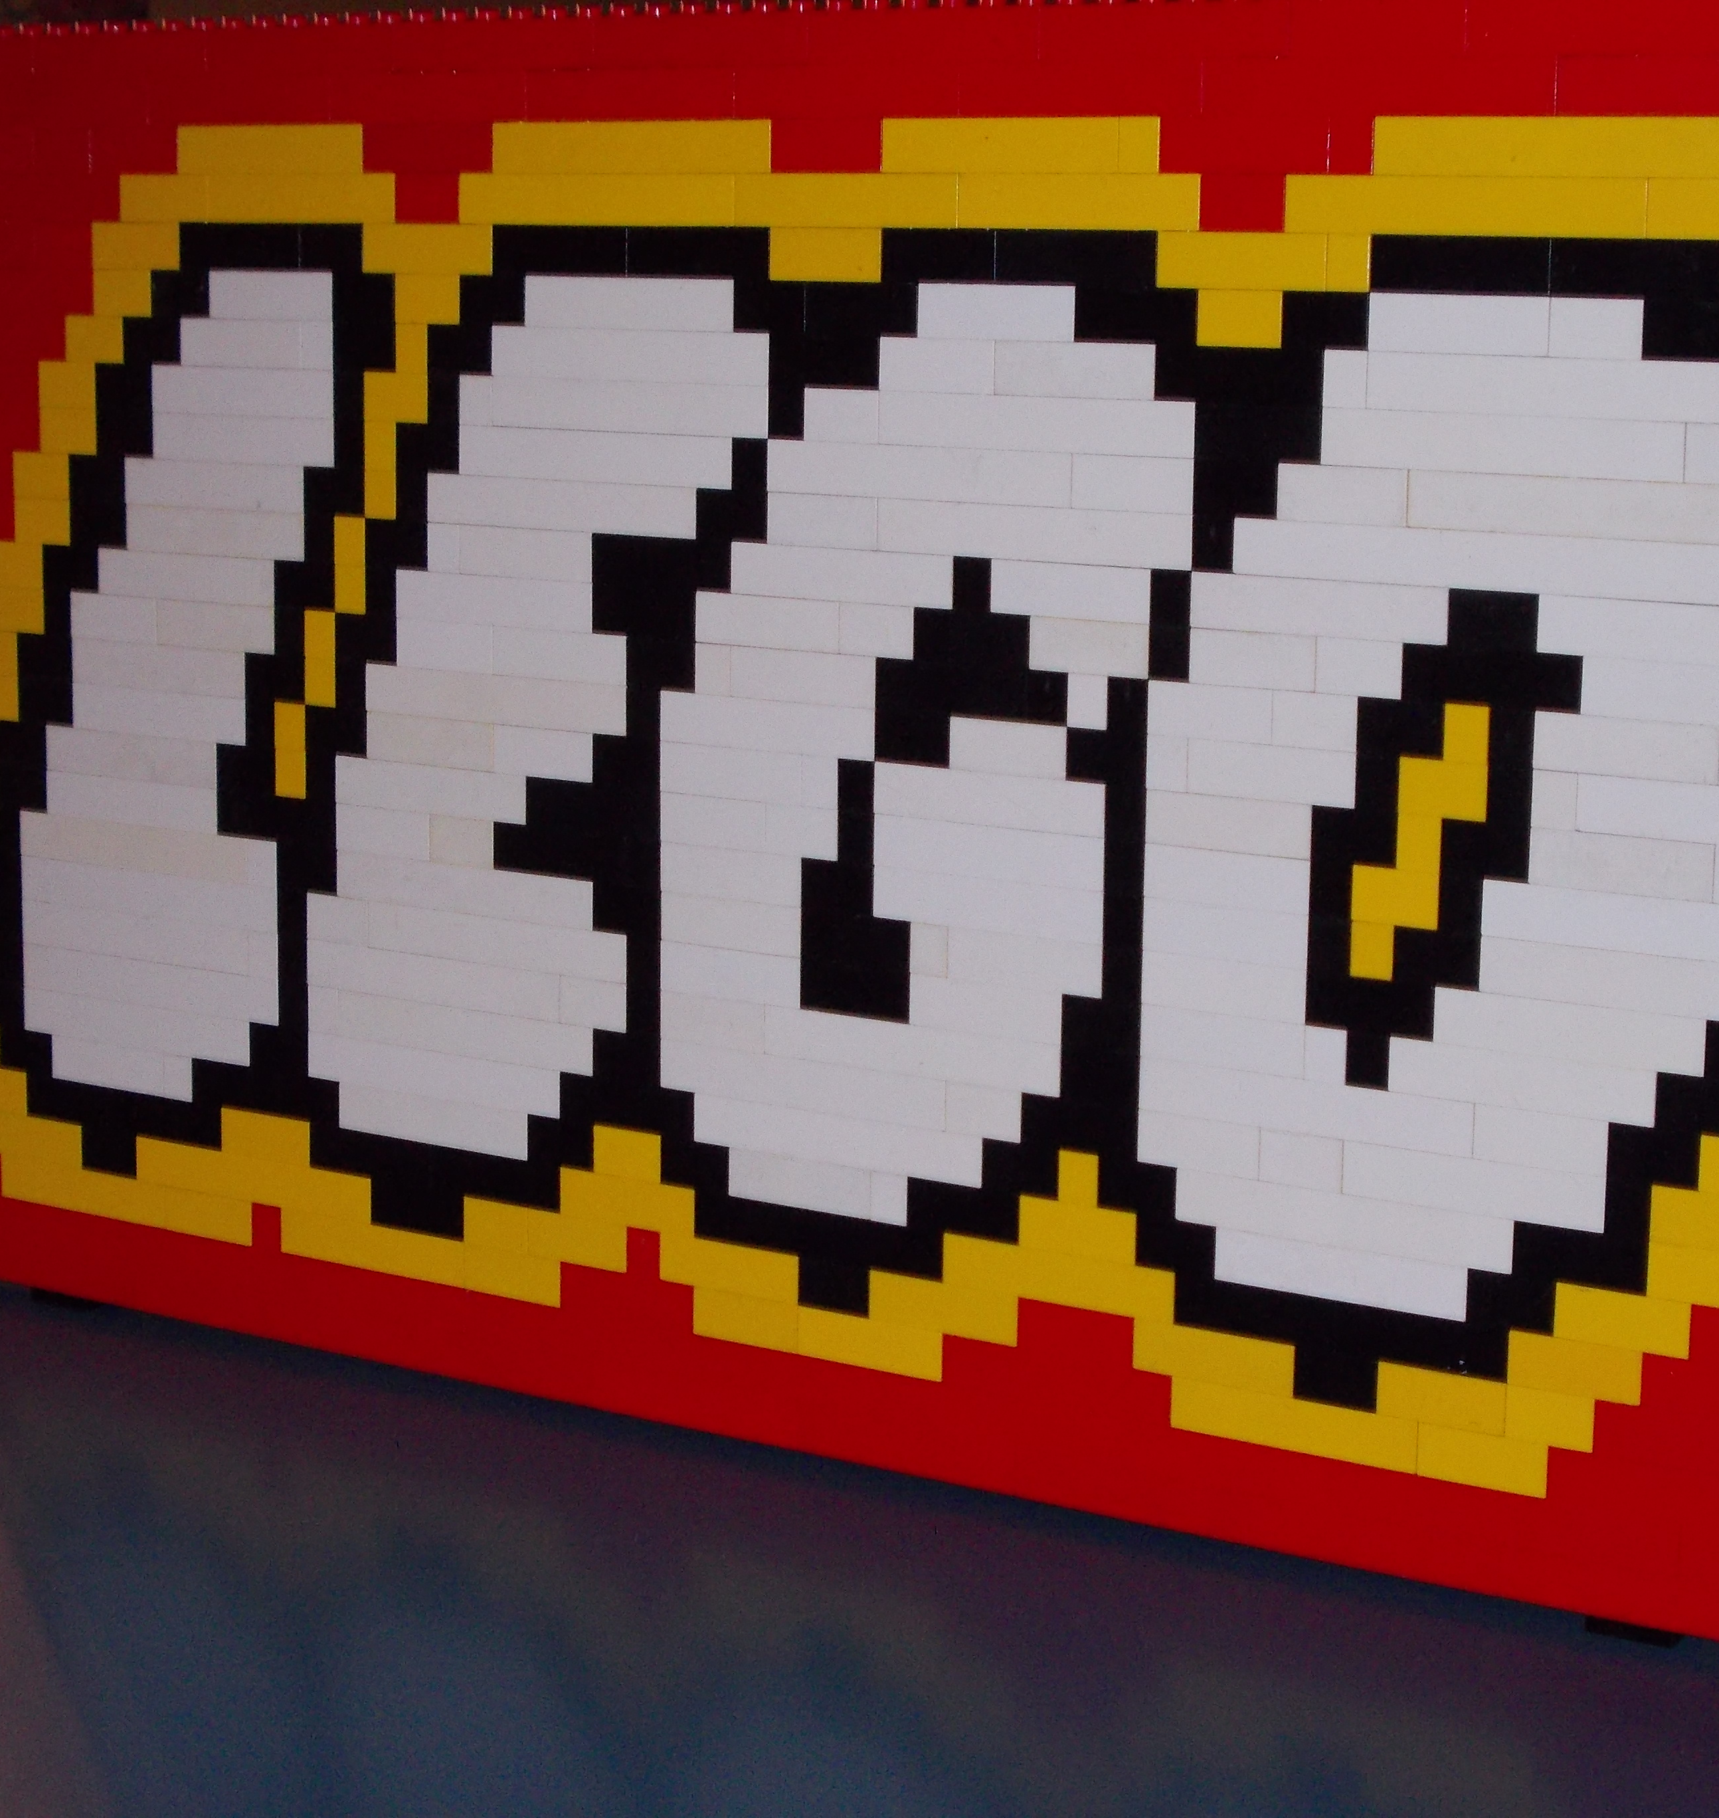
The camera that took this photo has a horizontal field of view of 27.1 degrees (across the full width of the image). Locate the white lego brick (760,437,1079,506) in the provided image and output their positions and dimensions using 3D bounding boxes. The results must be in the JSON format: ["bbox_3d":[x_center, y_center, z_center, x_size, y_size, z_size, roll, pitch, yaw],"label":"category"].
[{"bbox_3d":[0.012,-0.079,0.646,0.064,0.010,0.008,7,12,31],"label":"white lego brick"}]

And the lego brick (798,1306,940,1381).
[{"bbox_3d":[0.004,0.082,0.679,0.032,0.010,0.008,7,12,31],"label":"lego brick"}]

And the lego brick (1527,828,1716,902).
[{"bbox_3d":[0.126,-0.008,0.587,0.032,0.010,0.008,7,12,31],"label":"lego brick"}]

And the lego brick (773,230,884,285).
[{"bbox_3d":[-0.004,-0.119,0.649,0.024,0.010,0.008,7,12,31],"label":"lego brick"}]

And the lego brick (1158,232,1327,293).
[{"bbox_3d":[0.067,-0.110,0.610,0.032,0.010,0.008,7,12,31],"label":"lego brick"}]

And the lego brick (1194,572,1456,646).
[{"bbox_3d":[0.080,-0.052,0.609,0.048,0.010,0.008,7,12,31],"label":"lego brick"}]

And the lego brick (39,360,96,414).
[{"bbox_3d":[-0.164,-0.111,0.754,0.016,0.010,0.008,7,12,31],"label":"lego brick"}]

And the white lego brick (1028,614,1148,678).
[{"bbox_3d":[0.042,-0.047,0.633,0.024,0.010,0.008,7,12,31],"label":"white lego brick"}]

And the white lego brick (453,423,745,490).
[{"bbox_3d":[-0.049,-0.087,0.685,0.064,0.010,0.008,7,12,31],"label":"white lego brick"}]

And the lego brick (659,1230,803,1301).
[{"bbox_3d":[-0.023,0.069,0.696,0.032,0.010,0.008,7,12,31],"label":"lego brick"}]

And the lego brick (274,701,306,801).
[{"bbox_3d":[-0.115,-0.033,0.736,0.008,0.019,0.008,7,12,31],"label":"lego brick"}]

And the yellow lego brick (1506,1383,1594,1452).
[{"bbox_3d":[0.119,0.086,0.607,0.016,0.010,0.008,7,12,31],"label":"yellow lego brick"}]

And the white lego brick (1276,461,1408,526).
[{"bbox_3d":[0.083,-0.070,0.603,0.024,0.010,0.008,7,12,31],"label":"white lego brick"}]

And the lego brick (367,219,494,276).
[{"bbox_3d":[-0.082,-0.129,0.698,0.032,0.010,0.008,7,13,31],"label":"lego brick"}]

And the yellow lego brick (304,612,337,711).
[{"bbox_3d":[-0.107,-0.051,0.728,0.008,0.019,0.008,7,13,31],"label":"yellow lego brick"}]

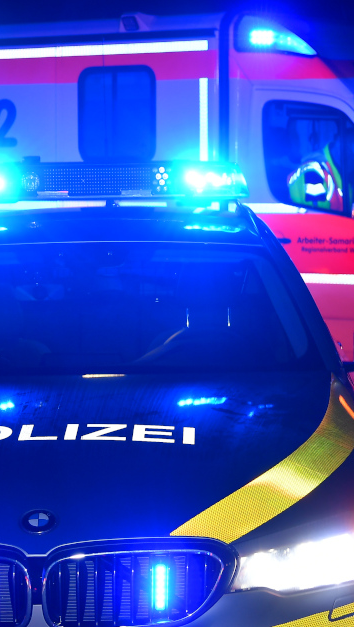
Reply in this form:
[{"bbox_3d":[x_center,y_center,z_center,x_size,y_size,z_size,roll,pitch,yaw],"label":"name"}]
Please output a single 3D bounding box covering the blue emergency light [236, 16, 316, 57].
[{"bbox_3d":[0.650,-1.812,9.910,0.530,0.260,0.220,2,5,27],"label":"blue emergency light"}]

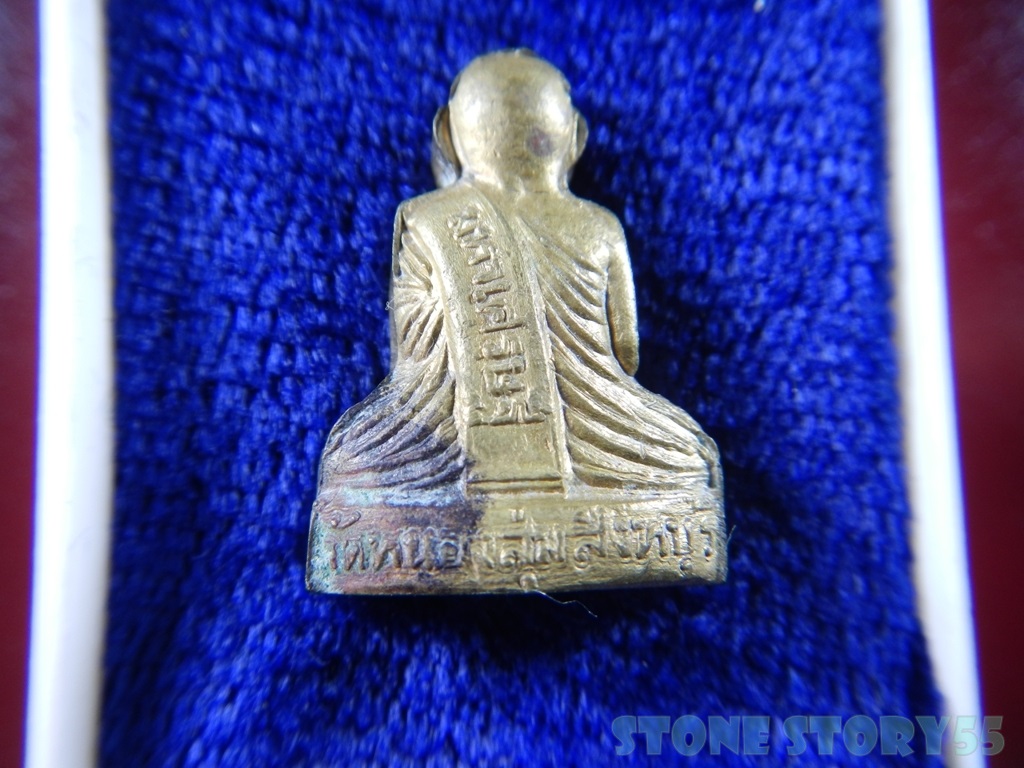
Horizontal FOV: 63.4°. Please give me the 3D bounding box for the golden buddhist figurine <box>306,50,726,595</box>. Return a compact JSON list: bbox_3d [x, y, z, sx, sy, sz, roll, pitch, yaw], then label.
[{"bbox_3d":[0.000,-0.004,0.041,0.018,0.011,0.026,-1,81,0],"label":"golden buddhist figurine"}]

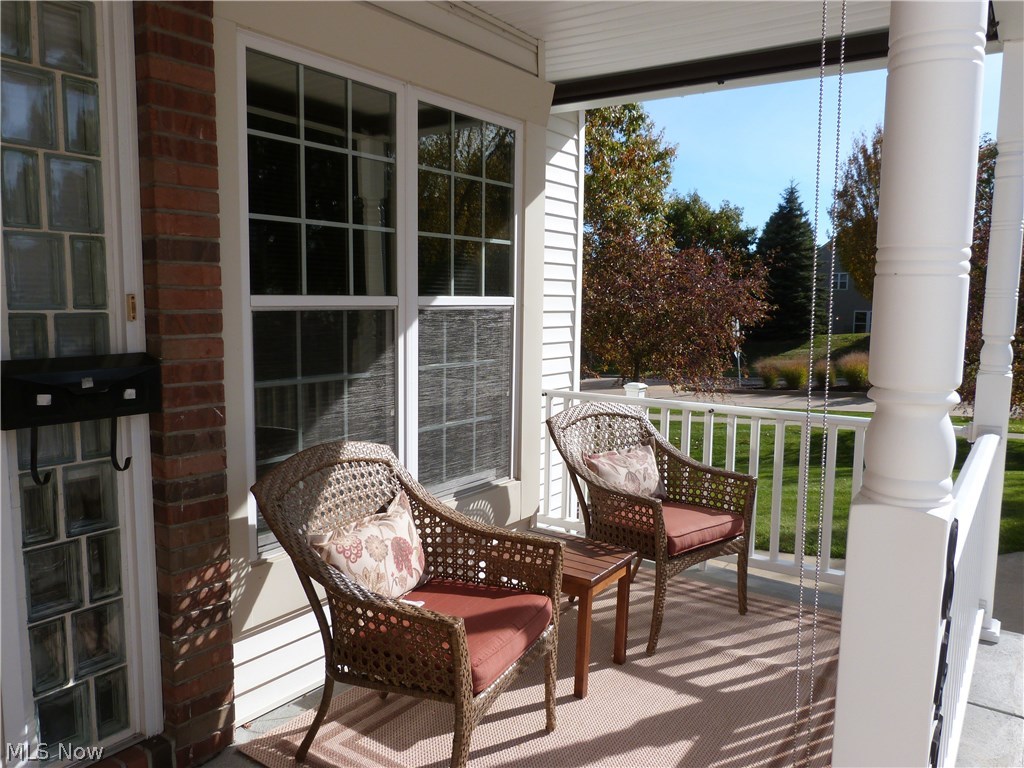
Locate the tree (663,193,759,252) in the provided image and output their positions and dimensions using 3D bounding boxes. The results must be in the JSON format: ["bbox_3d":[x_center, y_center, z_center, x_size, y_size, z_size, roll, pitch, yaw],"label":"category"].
[{"bbox_3d":[9.943,-6.089,38.000,5.755,7.811,5.550,1,7,0],"label":"tree"}]

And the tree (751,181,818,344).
[{"bbox_3d":[14.582,-6.460,39.000,4.008,8.333,4.008,1,7,0],"label":"tree"}]

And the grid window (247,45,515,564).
[{"bbox_3d":[-0.402,-0.294,2.839,0.100,1.613,1.401,6,9,38],"label":"grid window"}]

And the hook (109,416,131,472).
[{"bbox_3d":[-1.053,0.164,1.991,0.078,0.148,0.018,6,9,38],"label":"hook"}]

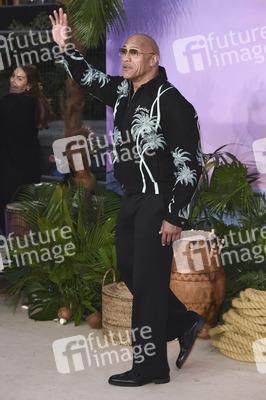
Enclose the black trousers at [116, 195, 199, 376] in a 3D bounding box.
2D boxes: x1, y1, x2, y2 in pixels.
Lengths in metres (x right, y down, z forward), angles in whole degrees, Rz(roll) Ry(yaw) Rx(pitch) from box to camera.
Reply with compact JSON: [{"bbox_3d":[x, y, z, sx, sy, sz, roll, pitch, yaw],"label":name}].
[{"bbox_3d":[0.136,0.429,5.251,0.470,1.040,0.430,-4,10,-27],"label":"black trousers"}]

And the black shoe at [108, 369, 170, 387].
[{"bbox_3d":[0.036,0.928,5.050,0.325,0.115,0.115,-2,7,-14],"label":"black shoe"}]

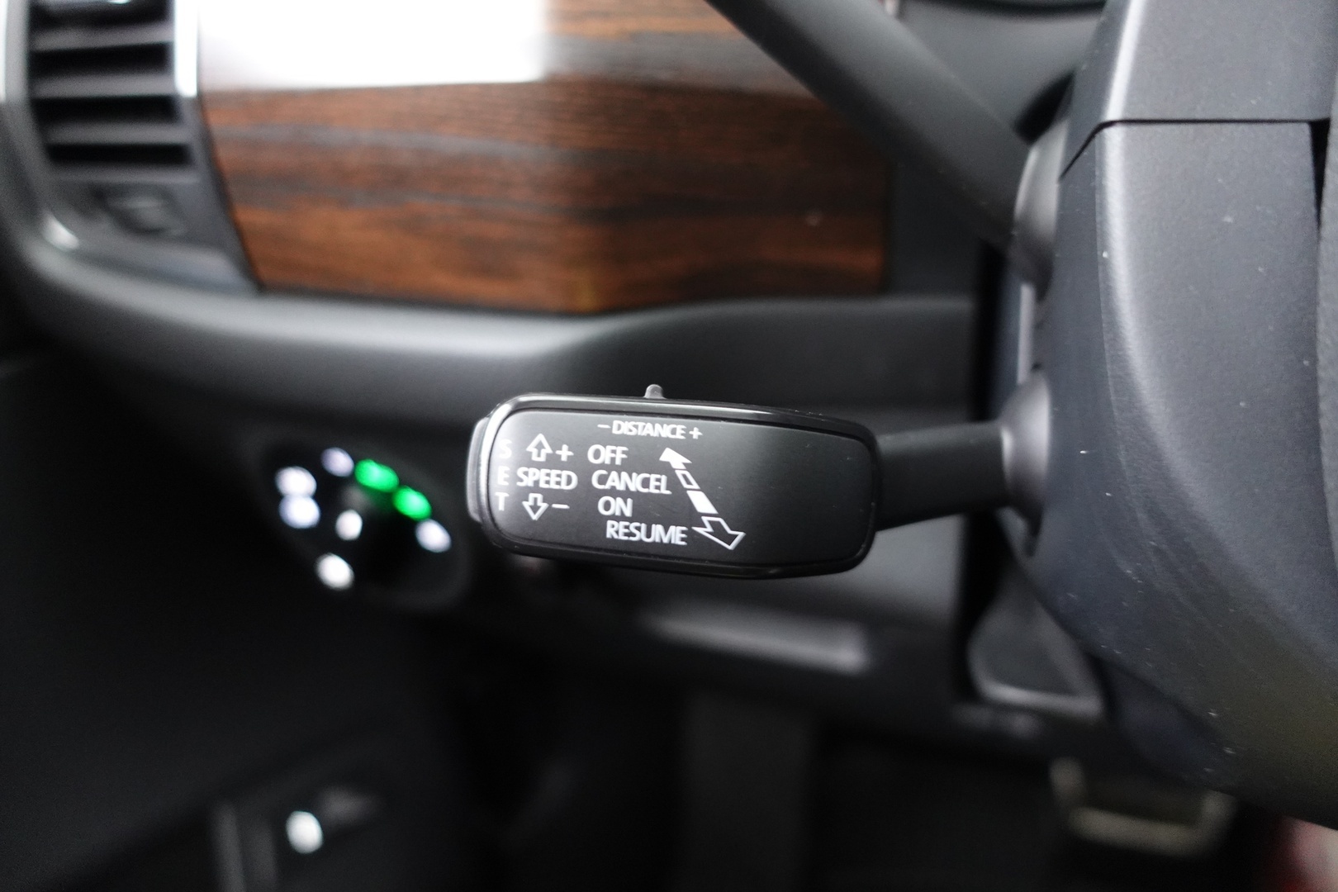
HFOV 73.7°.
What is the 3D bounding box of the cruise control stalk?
[{"bbox_3d":[0.016,0.008,0.174,0.107,0.033,0.030,1,-7,-12],"label":"cruise control stalk"}]

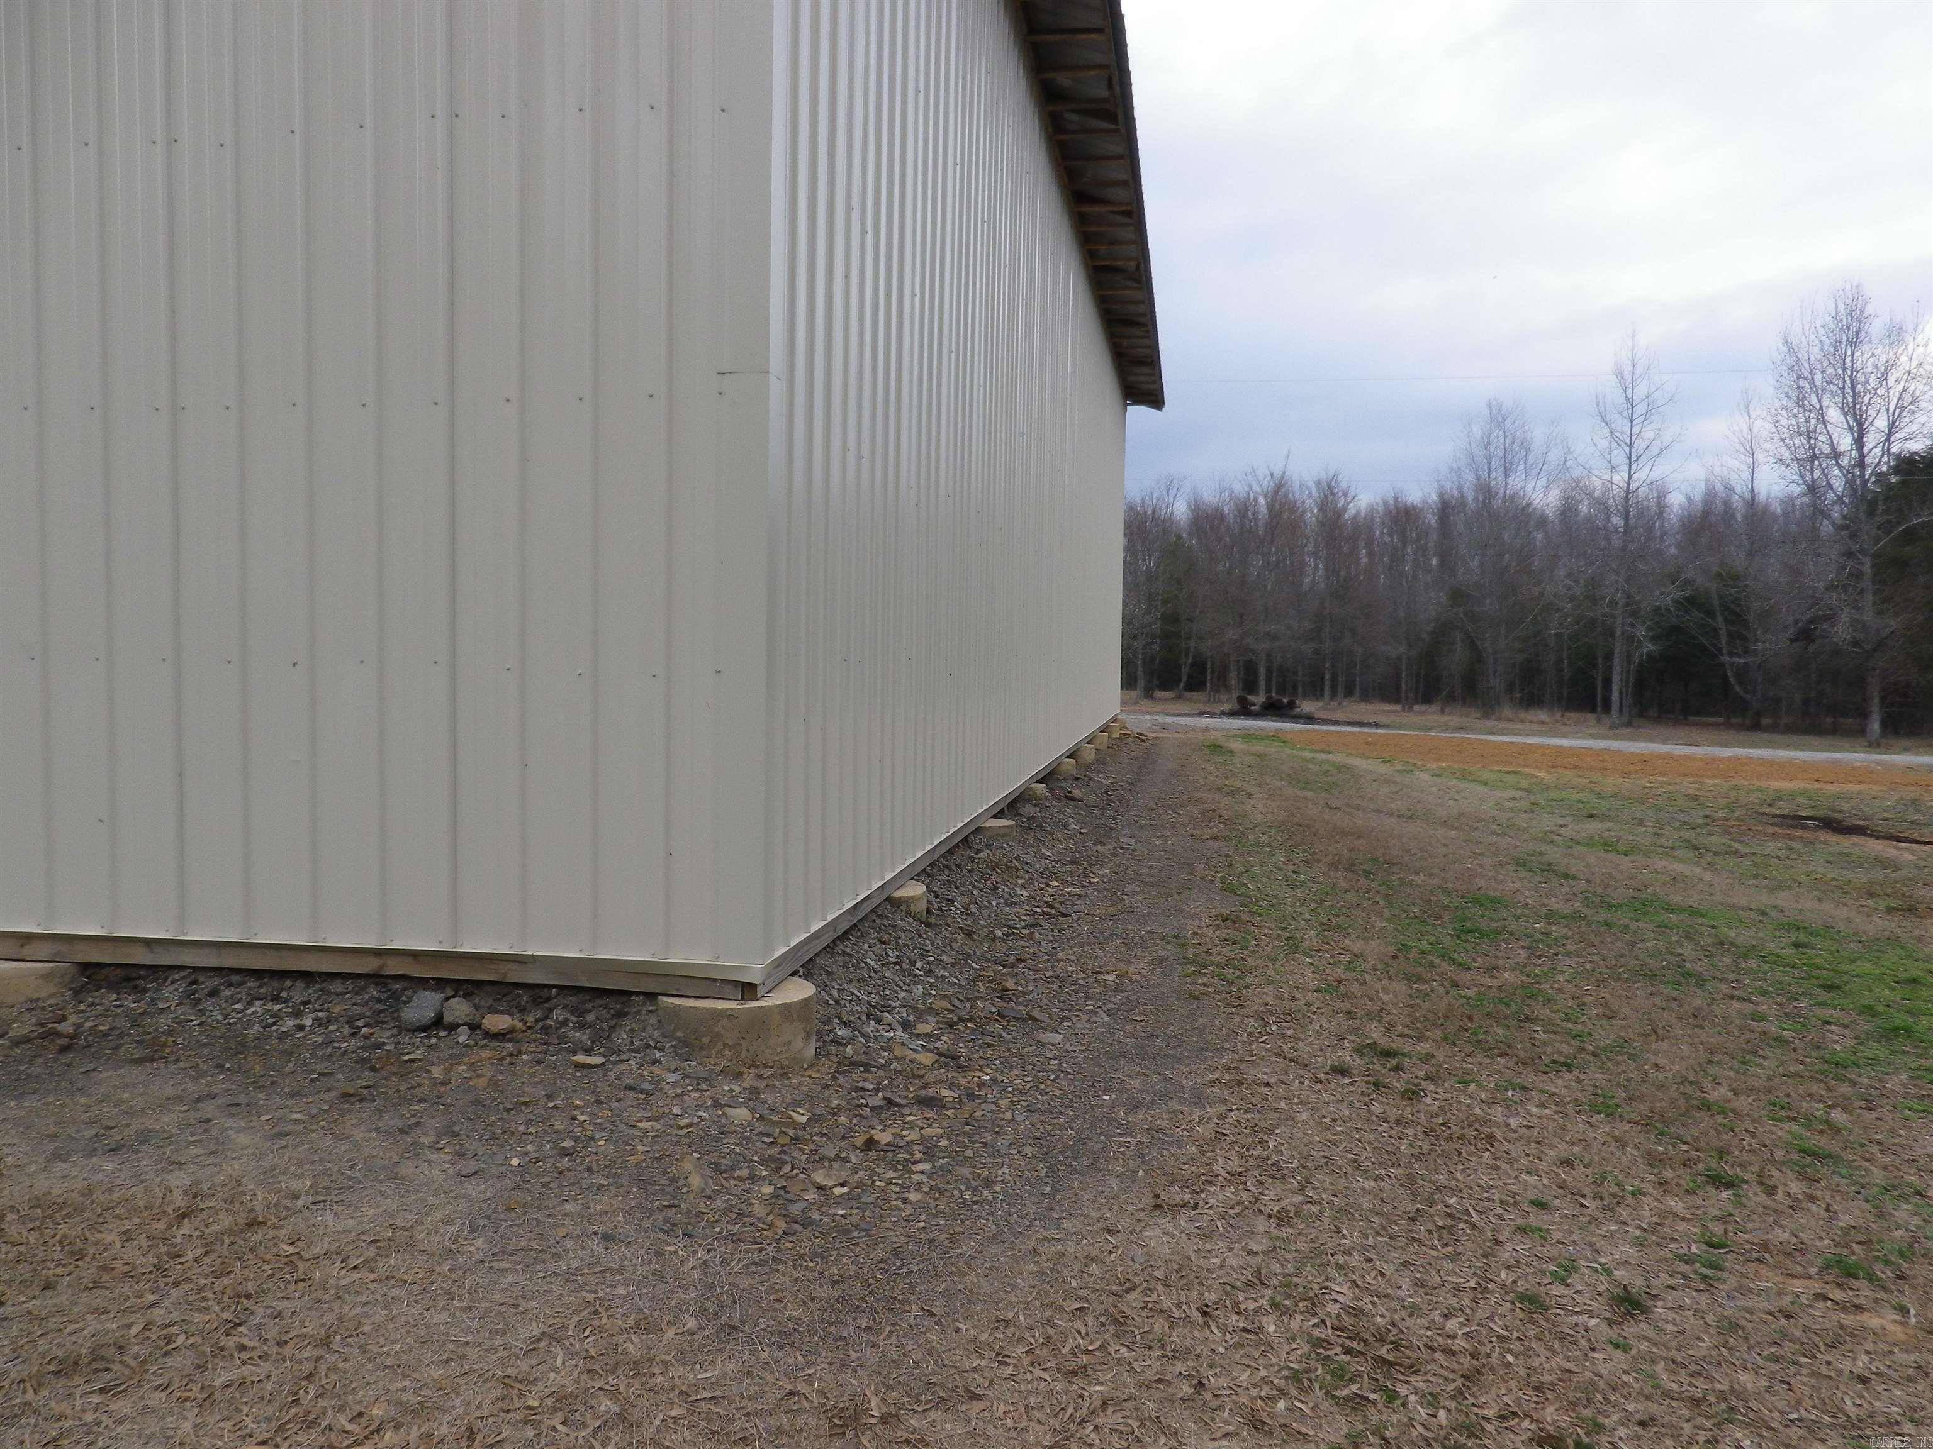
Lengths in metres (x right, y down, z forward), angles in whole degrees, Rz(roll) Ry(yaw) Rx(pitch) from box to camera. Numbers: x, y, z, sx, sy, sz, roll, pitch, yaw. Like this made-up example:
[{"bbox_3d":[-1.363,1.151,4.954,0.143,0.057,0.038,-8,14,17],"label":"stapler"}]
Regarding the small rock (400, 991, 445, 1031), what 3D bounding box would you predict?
[{"bbox_3d":[-1.628,0.859,4.180,0.122,0.112,0.105,-1,3,-21],"label":"small rock"}]

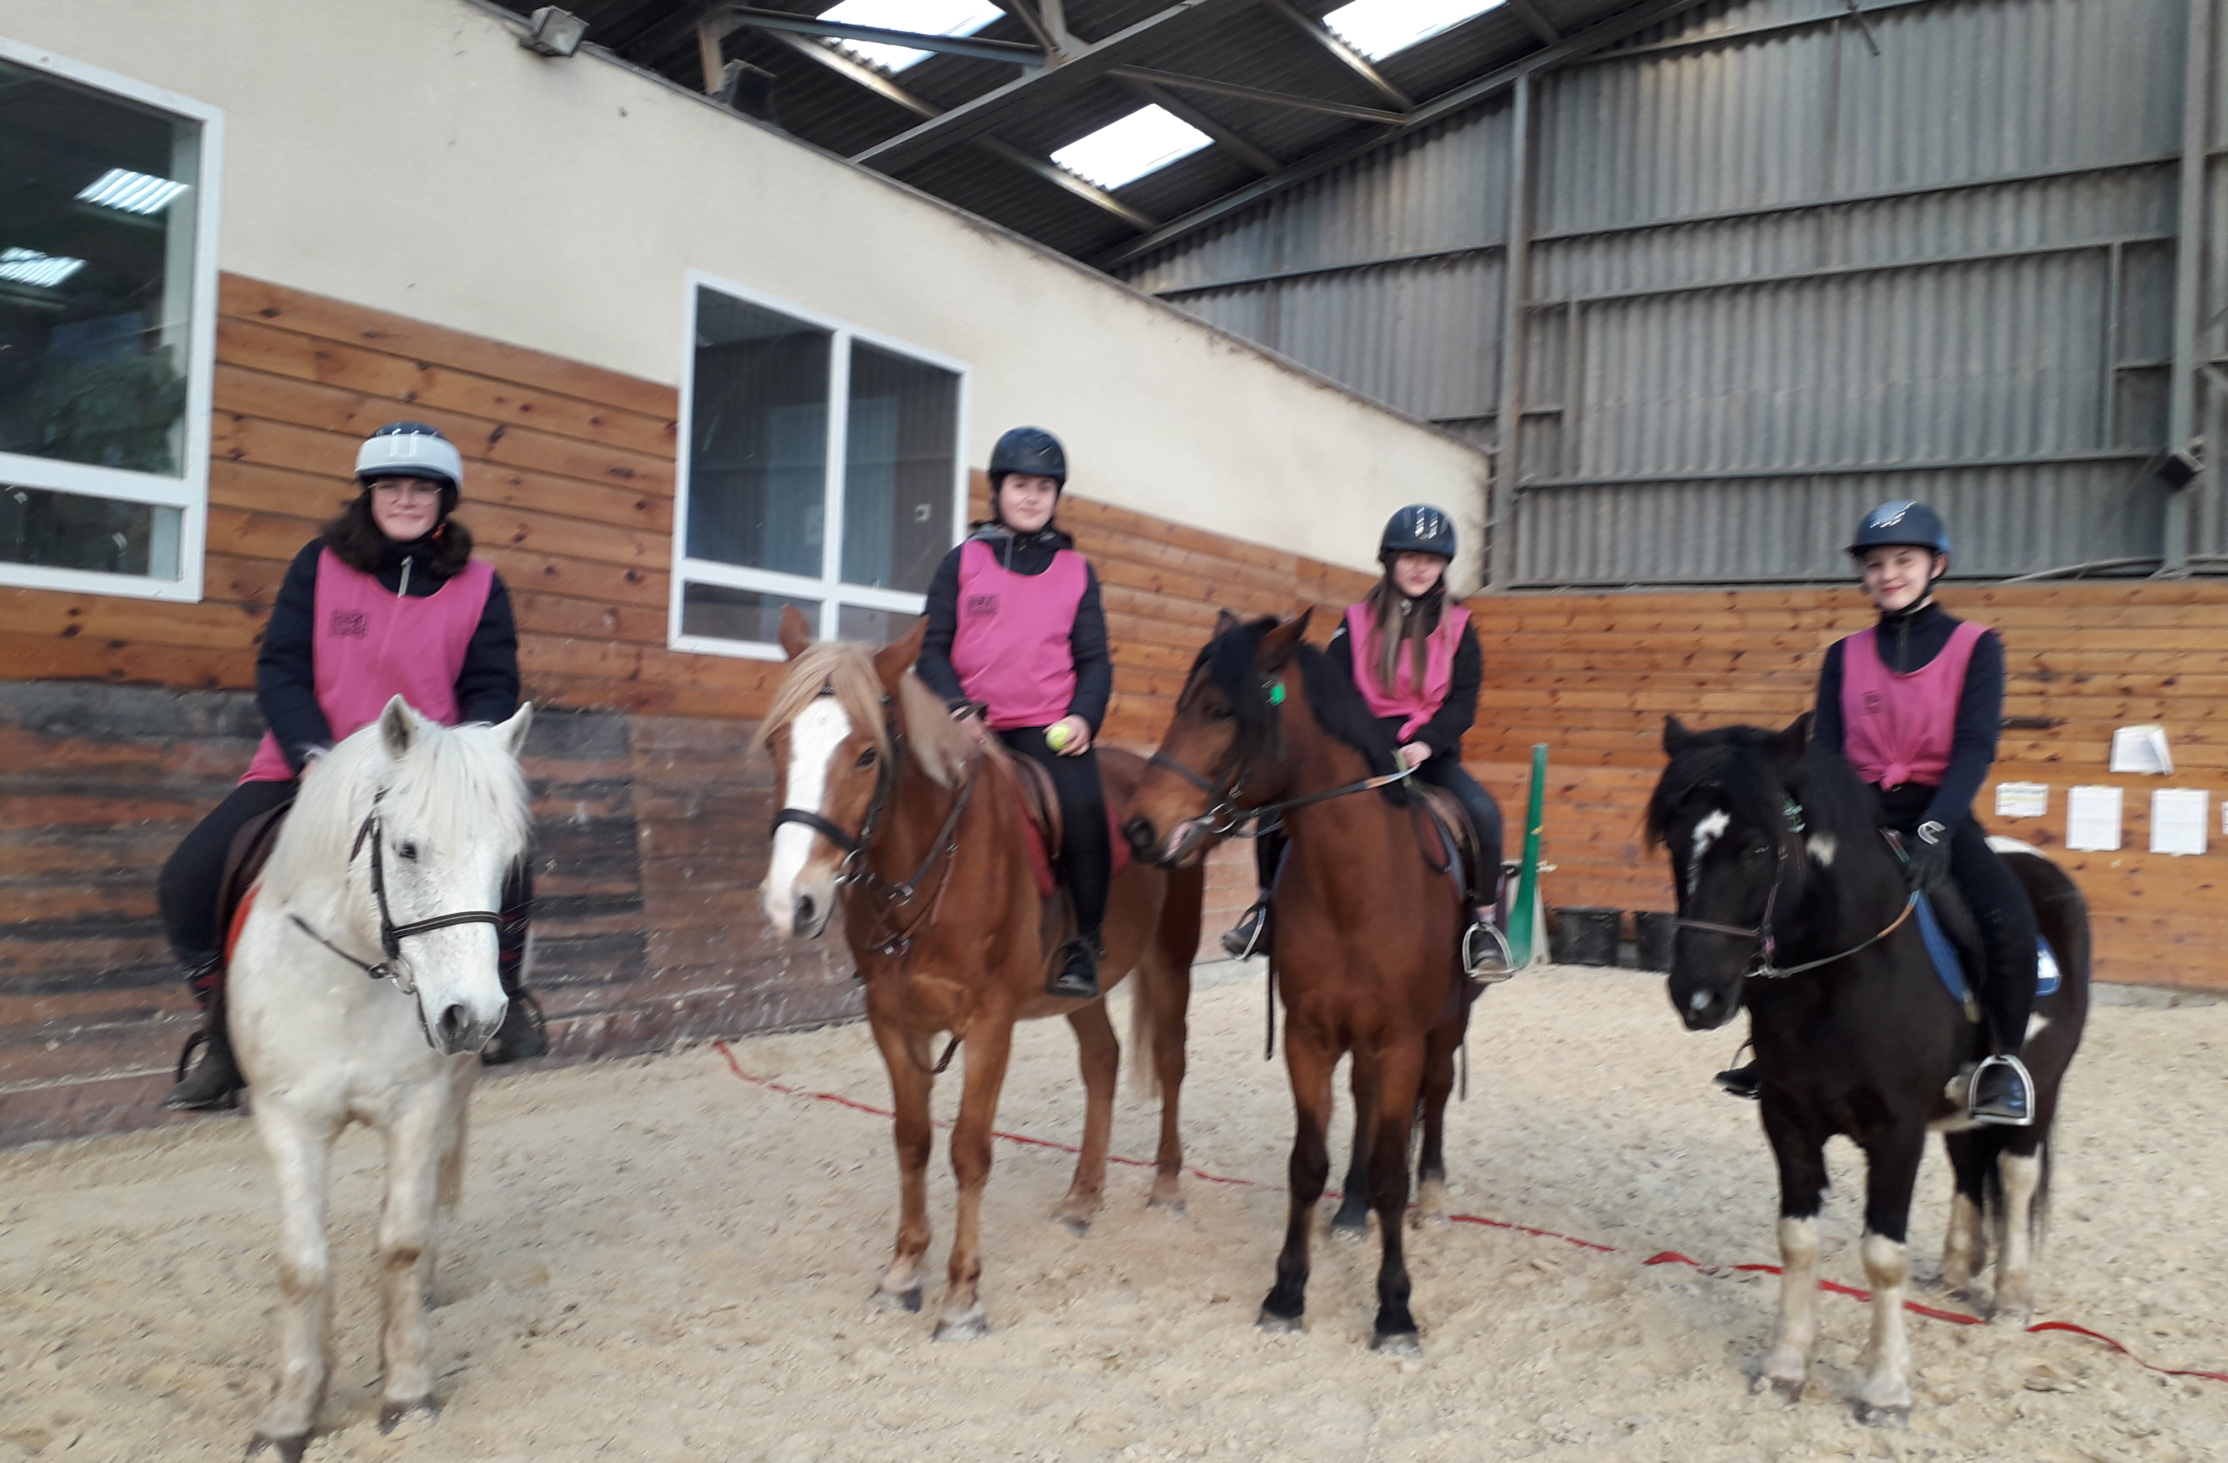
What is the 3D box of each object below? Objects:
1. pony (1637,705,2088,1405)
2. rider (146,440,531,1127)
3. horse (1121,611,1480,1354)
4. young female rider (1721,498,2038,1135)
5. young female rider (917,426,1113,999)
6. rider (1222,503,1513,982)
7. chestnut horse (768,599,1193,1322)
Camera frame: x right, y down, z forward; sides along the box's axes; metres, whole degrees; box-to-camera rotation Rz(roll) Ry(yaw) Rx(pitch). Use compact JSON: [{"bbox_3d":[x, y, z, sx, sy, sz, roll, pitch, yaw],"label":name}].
[{"bbox_3d":[1.921,0.782,4.228,0.560,1.520,1.850,1,-1,42],"label":"pony"},{"bbox_3d":[-1.587,0.078,3.810,0.780,1.550,0.650,2,-1,-18],"label":"rider"},{"bbox_3d":[0.607,0.621,4.715,0.740,1.760,1.800,2,-1,15],"label":"horse"},{"bbox_3d":[1.885,0.175,4.203,0.700,1.490,0.600,1,-1,39],"label":"young female rider"},{"bbox_3d":[-0.292,-0.069,4.678,0.680,1.530,0.600,2,-1,22],"label":"young female rider"},{"bbox_3d":[0.725,0.013,4.616,0.740,1.300,0.600,2,-1,15],"label":"rider"},{"bbox_3d":[-0.261,0.613,4.696,0.560,1.710,1.900,2,-1,24],"label":"chestnut horse"}]

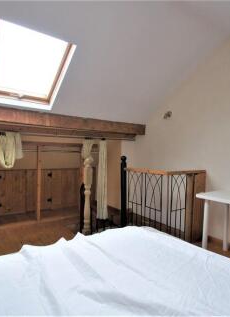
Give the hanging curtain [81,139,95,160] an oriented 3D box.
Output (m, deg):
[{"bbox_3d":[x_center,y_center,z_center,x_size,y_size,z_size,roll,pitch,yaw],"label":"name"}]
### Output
[{"bbox_3d":[-0.465,-0.150,3.505,0.270,0.420,0.160,0,1,-36],"label":"hanging curtain"}]

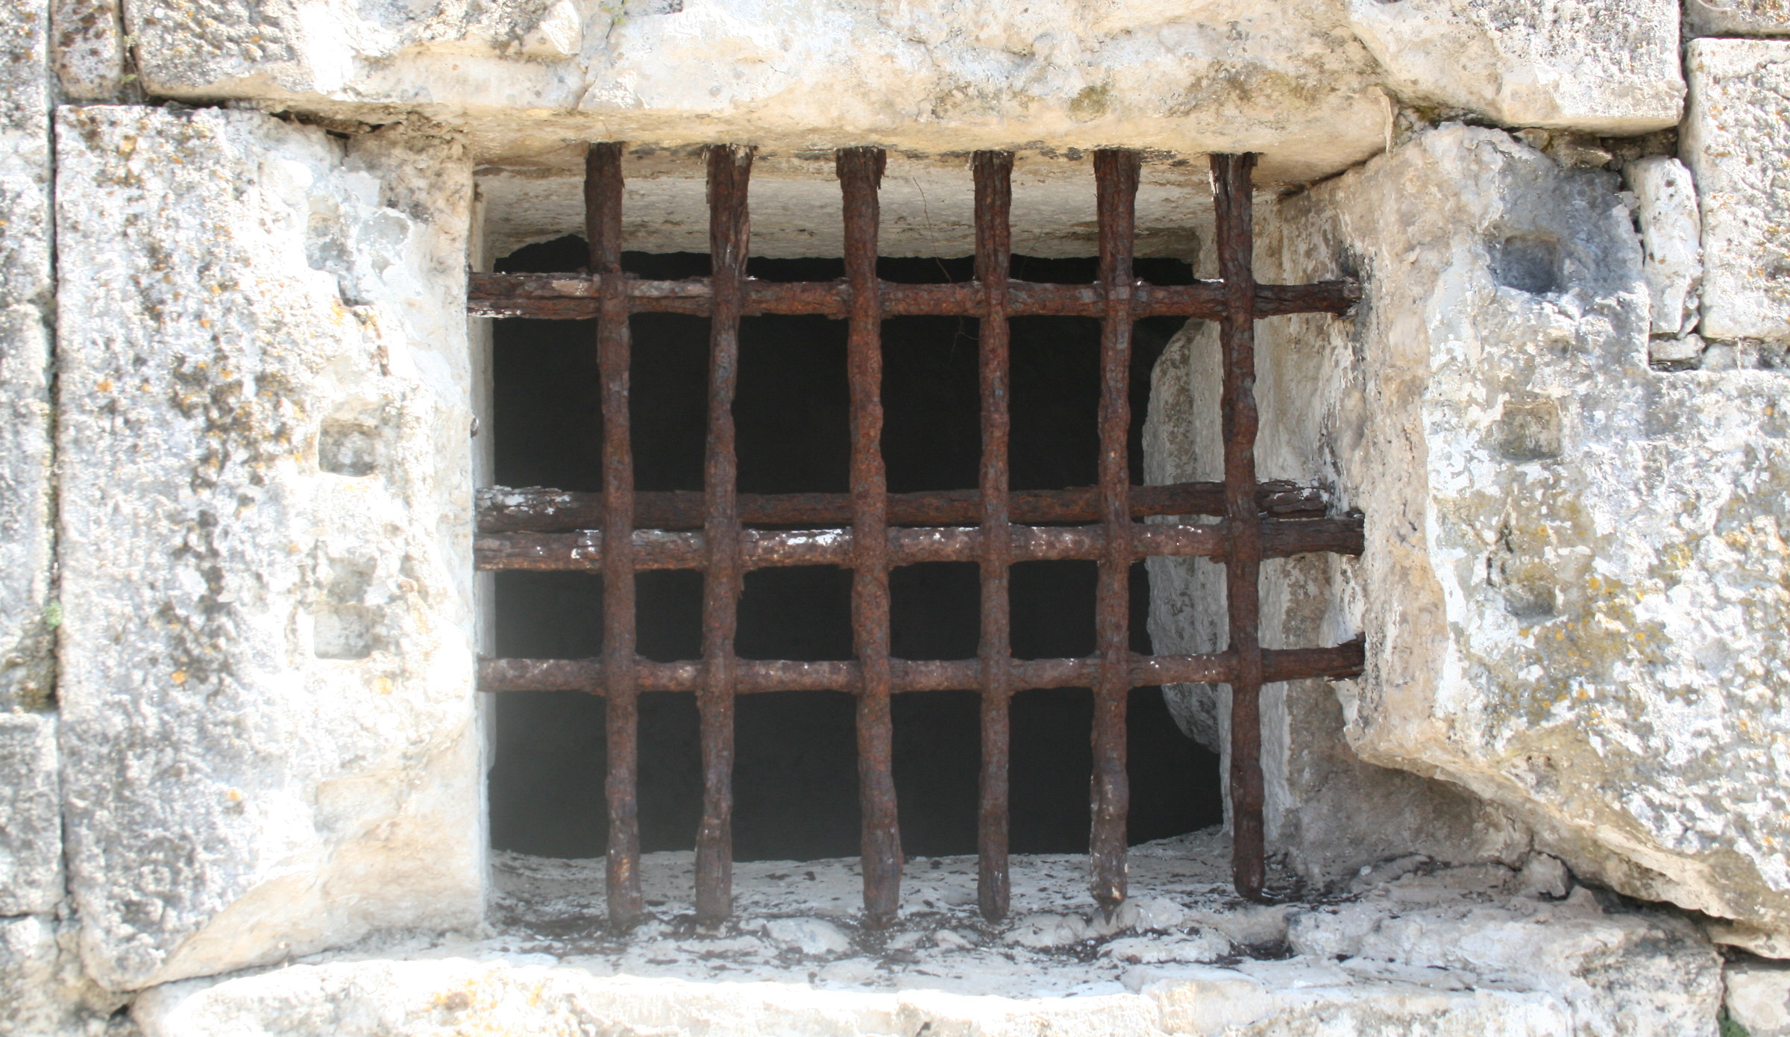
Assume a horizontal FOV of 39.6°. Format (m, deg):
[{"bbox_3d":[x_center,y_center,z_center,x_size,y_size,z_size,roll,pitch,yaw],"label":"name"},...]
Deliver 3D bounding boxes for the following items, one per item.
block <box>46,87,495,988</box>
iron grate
[{"bbox_3d":[-0.538,0.024,2.200,0.320,0.720,0.330,-1,-1,-7],"label":"block"},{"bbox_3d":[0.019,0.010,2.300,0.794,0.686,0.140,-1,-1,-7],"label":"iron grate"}]

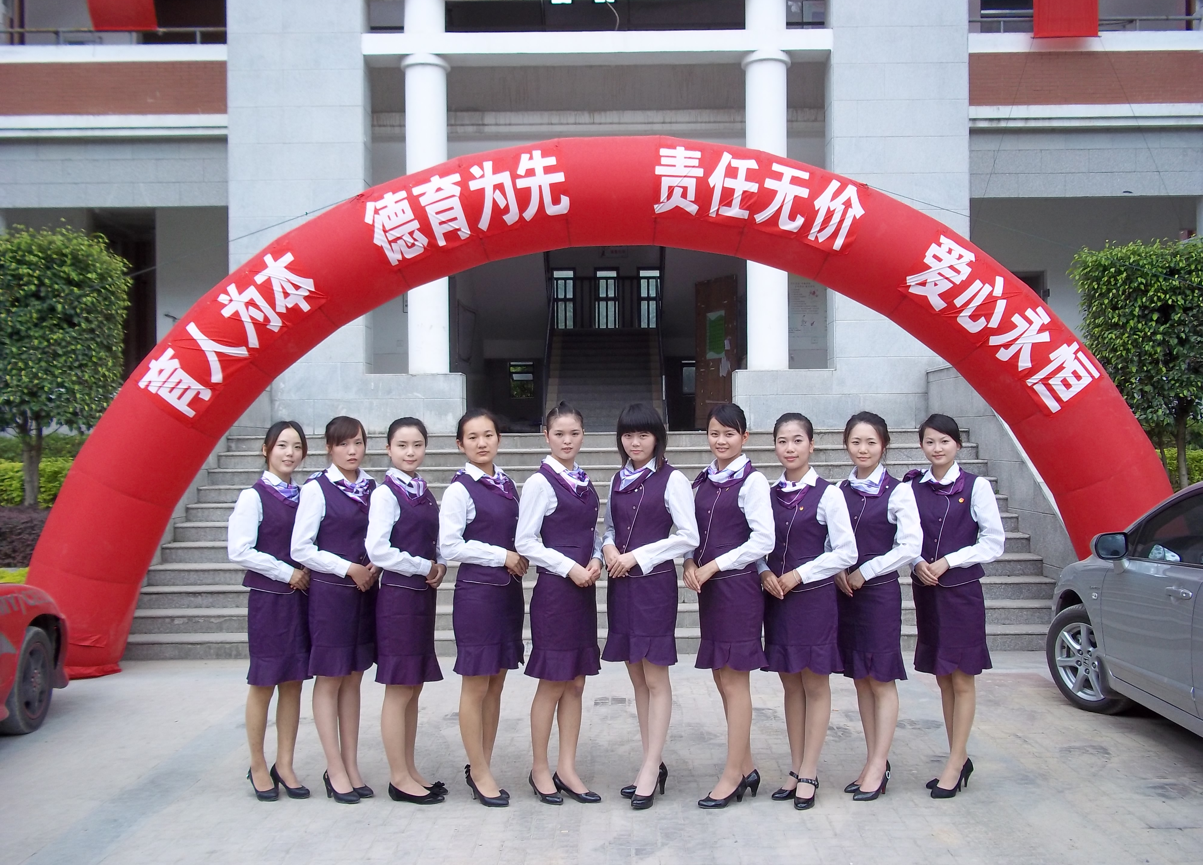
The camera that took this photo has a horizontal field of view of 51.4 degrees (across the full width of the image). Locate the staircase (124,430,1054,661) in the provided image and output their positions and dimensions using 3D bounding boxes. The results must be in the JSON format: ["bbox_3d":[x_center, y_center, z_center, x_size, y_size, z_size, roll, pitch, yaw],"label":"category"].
[{"bbox_3d":[-0.058,0.817,10.647,7.152,1.650,3.036,-1,0,1],"label":"staircase"}]

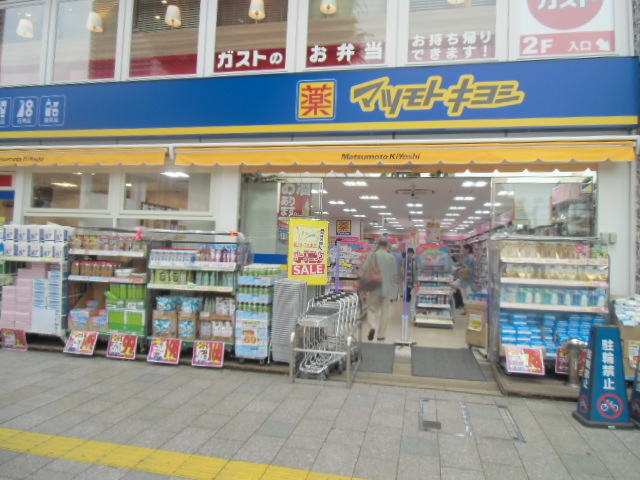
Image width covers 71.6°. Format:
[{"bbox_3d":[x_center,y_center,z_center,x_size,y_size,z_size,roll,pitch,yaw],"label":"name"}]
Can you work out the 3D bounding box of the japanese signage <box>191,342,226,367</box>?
[{"bbox_3d":[-1.406,1.427,5.558,0.420,0.300,0.020,2,-15,15],"label":"japanese signage"}]

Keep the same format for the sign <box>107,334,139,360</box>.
[{"bbox_3d":[-2.563,1.388,5.791,0.420,0.300,0.020,2,-14,15],"label":"sign"}]

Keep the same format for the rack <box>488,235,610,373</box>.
[{"bbox_3d":[2.816,0.820,5.509,1.199,1.660,0.580,2,-1,13],"label":"rack"}]

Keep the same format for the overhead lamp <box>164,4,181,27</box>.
[{"bbox_3d":[-2.687,-4.087,8.125,0.280,0.280,0.280,2,-1,13],"label":"overhead lamp"}]

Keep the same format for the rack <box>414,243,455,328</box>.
[{"bbox_3d":[2.230,0.877,8.606,0.720,1.580,0.500,2,-1,13],"label":"rack"}]

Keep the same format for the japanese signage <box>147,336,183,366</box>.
[{"bbox_3d":[-1.998,1.433,5.730,0.425,0.293,0.015,2,-17,13],"label":"japanese signage"}]

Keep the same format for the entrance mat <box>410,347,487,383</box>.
[{"bbox_3d":[1.659,1.615,5.899,0.870,0.015,1.511,2,1,12],"label":"entrance mat"}]

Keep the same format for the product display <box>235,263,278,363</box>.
[{"bbox_3d":[-0.790,0.925,5.723,0.432,1.260,0.420,2,-1,13],"label":"product display"}]

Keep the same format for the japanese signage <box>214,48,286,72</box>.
[{"bbox_3d":[-1.089,-2.778,6.870,1.171,0.307,0.015,2,-1,13],"label":"japanese signage"}]

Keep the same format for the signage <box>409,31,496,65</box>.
[{"bbox_3d":[1.758,-2.579,5.952,1.124,0.439,0.020,2,-1,13],"label":"signage"}]

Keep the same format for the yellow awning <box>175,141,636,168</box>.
[{"bbox_3d":[0.817,-1.181,6.160,6.213,0.296,0.250,2,-1,13],"label":"yellow awning"}]

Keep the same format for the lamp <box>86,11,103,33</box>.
[{"bbox_3d":[-4.322,-4.174,8.515,0.280,0.280,0.280,2,-1,13],"label":"lamp"}]

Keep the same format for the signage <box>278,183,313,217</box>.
[{"bbox_3d":[-0.355,-0.602,6.758,0.497,0.518,0.020,2,-1,13],"label":"signage"}]

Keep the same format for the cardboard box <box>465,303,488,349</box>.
[{"bbox_3d":[2.412,1.283,6.730,0.330,0.627,0.340,2,-2,30],"label":"cardboard box"}]

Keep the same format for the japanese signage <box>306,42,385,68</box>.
[{"bbox_3d":[0.374,-2.717,6.522,1.171,0.310,0.015,2,-1,13],"label":"japanese signage"}]

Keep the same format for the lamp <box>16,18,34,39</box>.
[{"bbox_3d":[-5.901,-4.228,8.891,0.280,0.280,0.280,2,-1,13],"label":"lamp"}]

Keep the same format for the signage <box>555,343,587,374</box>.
[{"bbox_3d":[2.959,1.408,5.128,0.400,0.297,0.020,2,-15,13],"label":"signage"}]

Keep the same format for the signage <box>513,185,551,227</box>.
[{"bbox_3d":[2.852,-0.477,5.952,0.464,0.525,0.015,2,-1,13],"label":"signage"}]

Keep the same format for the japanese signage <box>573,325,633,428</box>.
[{"bbox_3d":[2.682,1.268,4.178,0.450,0.910,0.310,2,-1,4],"label":"japanese signage"}]

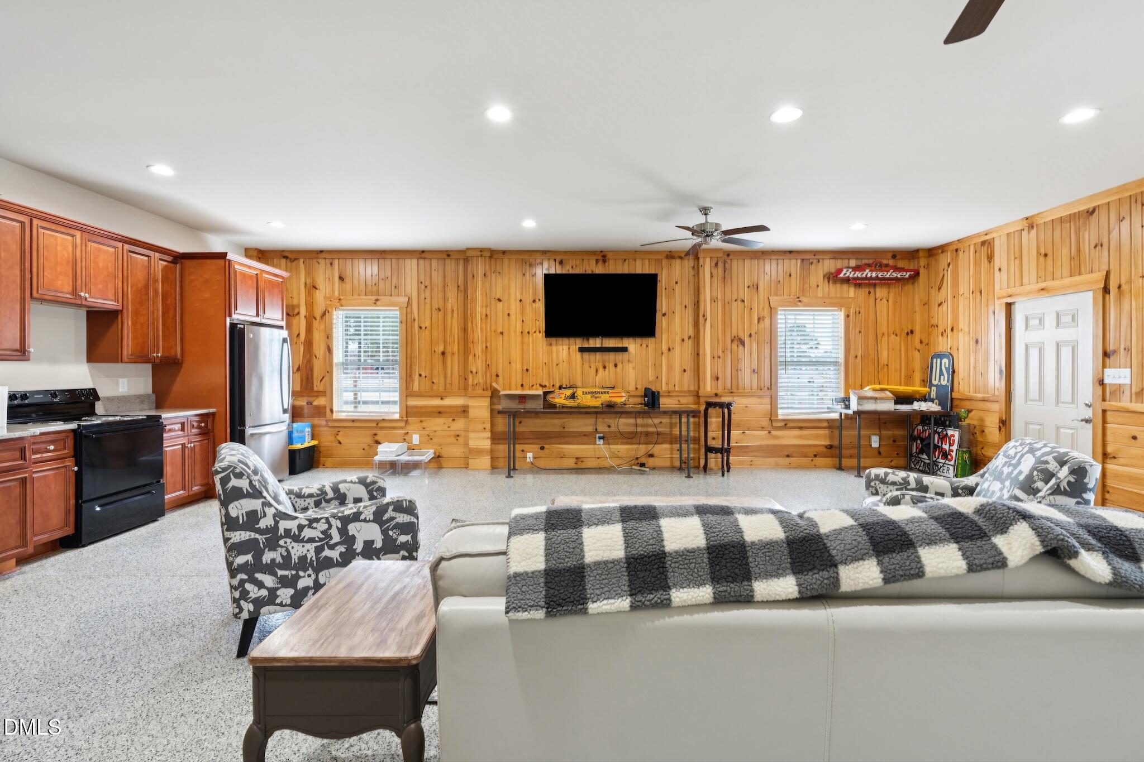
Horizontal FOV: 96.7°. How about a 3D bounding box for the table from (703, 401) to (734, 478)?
[{"bbox_3d":[1.875,0.725,6.495,0.340,0.920,0.340,1,1,30],"label":"table"}]

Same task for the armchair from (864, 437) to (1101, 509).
[{"bbox_3d":[2.230,0.814,2.906,0.860,0.880,0.770,1,1,26],"label":"armchair"}]

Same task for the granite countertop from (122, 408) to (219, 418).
[{"bbox_3d":[-4.025,0.319,4.942,0.650,0.040,0.750,0,1,0],"label":"granite countertop"}]

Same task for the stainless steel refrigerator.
[{"bbox_3d":[-3.825,0.303,5.777,0.850,1.790,0.800,0,1,0],"label":"stainless steel refrigerator"}]

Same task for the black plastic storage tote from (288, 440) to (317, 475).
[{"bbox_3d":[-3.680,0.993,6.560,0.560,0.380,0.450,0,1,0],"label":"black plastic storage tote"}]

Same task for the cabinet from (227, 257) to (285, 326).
[{"bbox_3d":[-3.950,-0.968,5.812,0.720,0.610,0.960,0,1,0],"label":"cabinet"}]

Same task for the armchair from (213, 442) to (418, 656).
[{"bbox_3d":[-1.384,0.817,2.759,0.860,0.880,0.770,-1,1,-32],"label":"armchair"}]

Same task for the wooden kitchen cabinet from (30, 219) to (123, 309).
[{"bbox_3d":[-4.185,-0.920,4.148,0.330,0.600,0.770,0,1,0],"label":"wooden kitchen cabinet"}]

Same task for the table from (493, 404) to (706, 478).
[{"bbox_3d":[0.340,0.775,6.486,2.470,0.820,0.500,0,1,0],"label":"table"}]

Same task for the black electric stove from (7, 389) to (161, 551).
[{"bbox_3d":[-3.985,0.649,4.188,0.700,1.160,0.765,0,1,0],"label":"black electric stove"}]

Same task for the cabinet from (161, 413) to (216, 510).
[{"bbox_3d":[-4.030,0.777,4.951,0.630,0.875,0.750,0,1,0],"label":"cabinet"}]

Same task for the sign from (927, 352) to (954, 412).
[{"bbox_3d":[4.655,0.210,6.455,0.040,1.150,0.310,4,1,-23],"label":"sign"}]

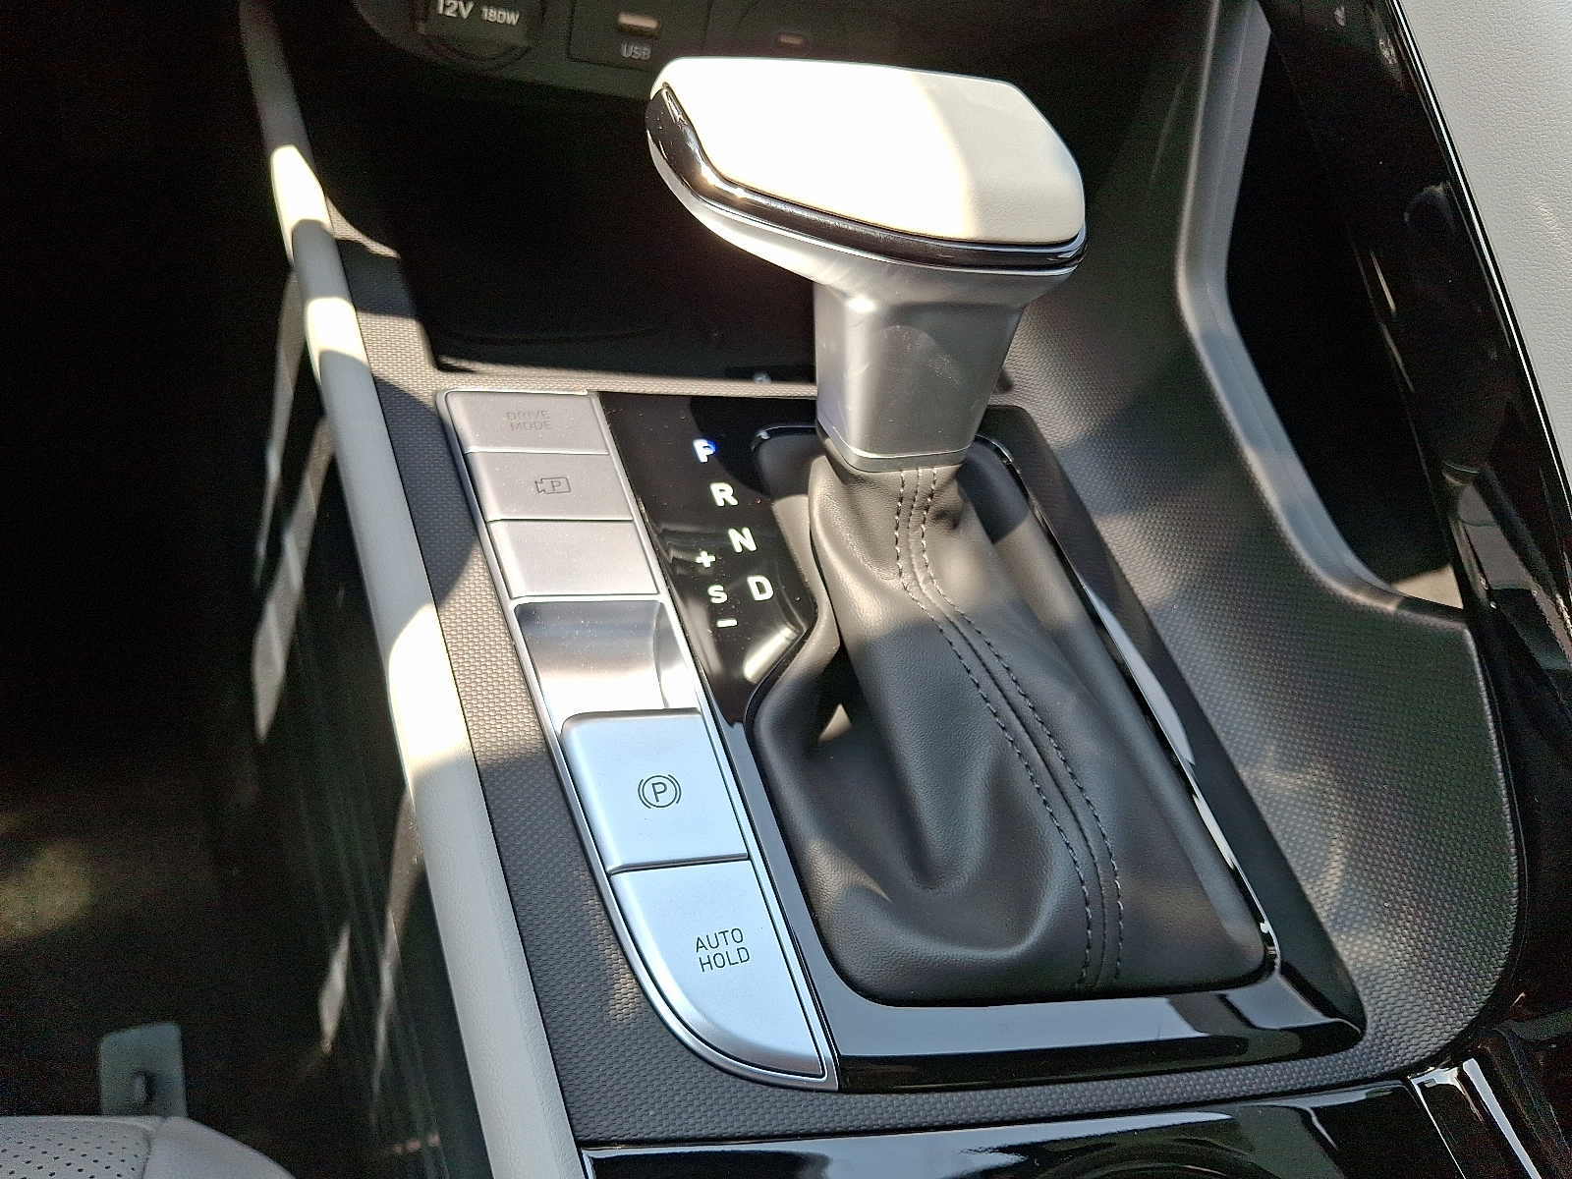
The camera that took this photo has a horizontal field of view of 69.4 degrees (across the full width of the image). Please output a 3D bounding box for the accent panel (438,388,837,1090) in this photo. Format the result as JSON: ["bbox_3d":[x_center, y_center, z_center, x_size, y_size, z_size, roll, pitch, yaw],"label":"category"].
[{"bbox_3d":[-0.039,0.023,0.241,0.042,0.014,0.176,-7,57,-24],"label":"accent panel"}]

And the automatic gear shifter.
[{"bbox_3d":[0.040,-0.024,0.243,0.099,0.086,0.197,-7,57,-24],"label":"automatic gear shifter"}]

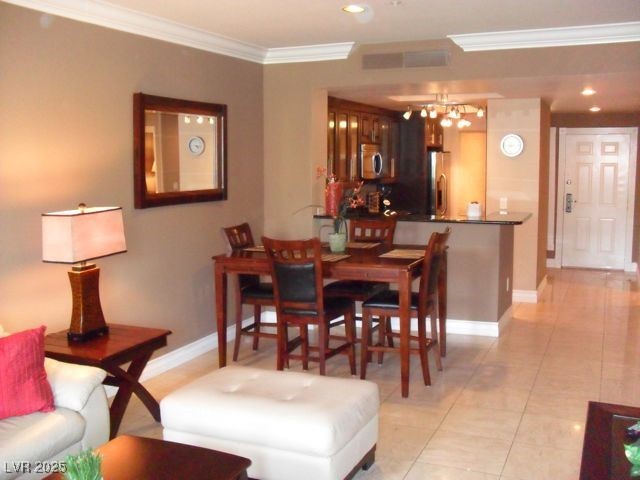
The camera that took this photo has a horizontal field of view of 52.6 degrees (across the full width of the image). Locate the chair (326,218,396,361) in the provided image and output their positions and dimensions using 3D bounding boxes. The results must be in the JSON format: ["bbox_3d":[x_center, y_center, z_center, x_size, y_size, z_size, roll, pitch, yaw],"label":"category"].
[{"bbox_3d":[0.351,0.401,5.620,0.450,1.130,0.590,3,8,24],"label":"chair"}]

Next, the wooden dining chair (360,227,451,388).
[{"bbox_3d":[0.664,0.488,4.950,0.580,1.130,0.460,3,8,24],"label":"wooden dining chair"}]

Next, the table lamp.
[{"bbox_3d":[-1.456,0.203,4.057,0.250,0.830,0.460,3,8,24],"label":"table lamp"}]

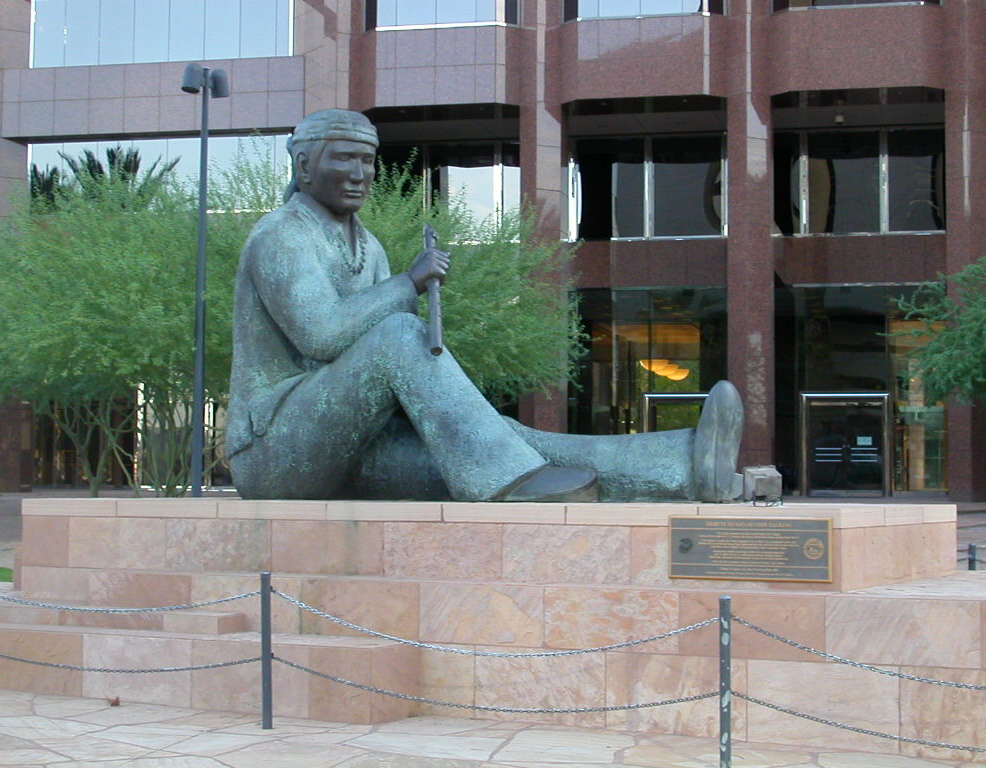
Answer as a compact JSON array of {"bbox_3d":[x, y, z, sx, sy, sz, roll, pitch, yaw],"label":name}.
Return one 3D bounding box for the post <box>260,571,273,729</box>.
[{"bbox_3d":[-1.481,1.750,12.442,0.061,1.020,0.061,0,-3,0],"label":"post"}]

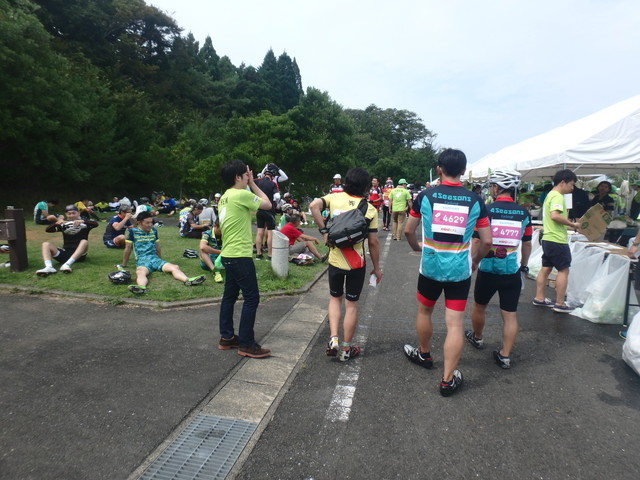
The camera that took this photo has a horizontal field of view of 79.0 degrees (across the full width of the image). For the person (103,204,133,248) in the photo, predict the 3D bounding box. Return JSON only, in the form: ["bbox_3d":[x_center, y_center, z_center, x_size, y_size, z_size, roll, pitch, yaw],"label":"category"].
[{"bbox_3d":[-3.805,-0.256,7.481,0.820,0.840,0.520,-1,8,-8],"label":"person"}]

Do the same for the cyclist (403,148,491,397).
[{"bbox_3d":[0.979,0.200,3.053,0.660,1.760,0.700,2,8,12],"label":"cyclist"}]

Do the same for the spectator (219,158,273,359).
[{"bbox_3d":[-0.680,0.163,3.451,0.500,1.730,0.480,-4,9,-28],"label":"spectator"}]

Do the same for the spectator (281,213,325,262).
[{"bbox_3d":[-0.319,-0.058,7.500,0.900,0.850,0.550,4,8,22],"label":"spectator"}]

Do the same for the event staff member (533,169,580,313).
[{"bbox_3d":[2.876,0.009,4.722,0.550,1.700,0.480,1,8,10],"label":"event staff member"}]

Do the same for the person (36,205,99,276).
[{"bbox_3d":[-3.801,-0.039,5.846,0.780,0.900,0.820,-3,8,-20],"label":"person"}]

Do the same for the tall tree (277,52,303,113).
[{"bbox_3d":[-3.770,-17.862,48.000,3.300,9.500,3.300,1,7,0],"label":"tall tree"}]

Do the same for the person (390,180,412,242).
[{"bbox_3d":[2.266,-0.864,11.000,0.580,1.730,0.380,2,7,10],"label":"person"}]

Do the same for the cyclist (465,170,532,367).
[{"bbox_3d":[1.581,0.207,3.420,0.540,1.690,0.500,1,7,5],"label":"cyclist"}]

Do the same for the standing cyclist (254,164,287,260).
[{"bbox_3d":[-0.953,-0.543,7.400,0.580,1.770,0.450,0,7,-5],"label":"standing cyclist"}]

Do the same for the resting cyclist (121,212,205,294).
[{"bbox_3d":[-2.243,0.098,5.460,0.950,0.870,1.030,-5,9,-35],"label":"resting cyclist"}]

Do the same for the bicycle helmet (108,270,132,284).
[{"bbox_3d":[-2.646,0.497,5.150,0.290,0.170,0.210,4,8,25],"label":"bicycle helmet"}]

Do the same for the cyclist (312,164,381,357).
[{"bbox_3d":[0.229,0.210,3.357,0.600,1.660,0.500,1,8,9],"label":"cyclist"}]

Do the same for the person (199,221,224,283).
[{"bbox_3d":[-1.533,0.118,5.750,0.580,0.850,0.800,-1,7,-15],"label":"person"}]

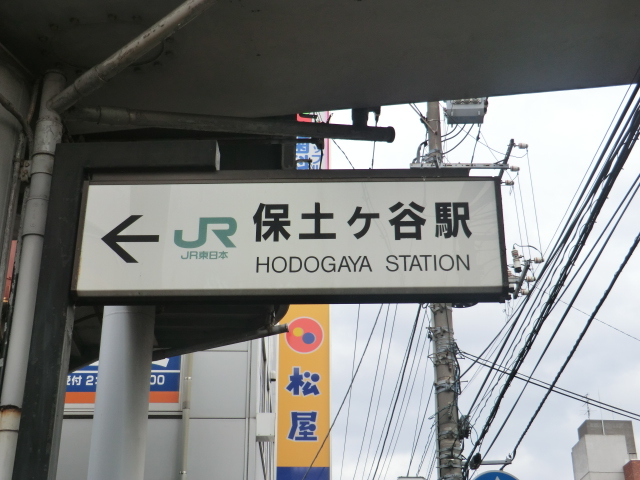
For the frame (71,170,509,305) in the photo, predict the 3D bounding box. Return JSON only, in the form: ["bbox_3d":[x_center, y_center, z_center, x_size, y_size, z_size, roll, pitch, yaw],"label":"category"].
[{"bbox_3d":[-0.110,-0.004,3.834,1.610,0.500,0.100,-1,-25,2],"label":"frame"}]

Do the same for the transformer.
[{"bbox_3d":[2.453,-2.203,17.352,0.680,0.480,0.380,0,-25,0],"label":"transformer"}]

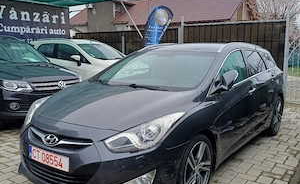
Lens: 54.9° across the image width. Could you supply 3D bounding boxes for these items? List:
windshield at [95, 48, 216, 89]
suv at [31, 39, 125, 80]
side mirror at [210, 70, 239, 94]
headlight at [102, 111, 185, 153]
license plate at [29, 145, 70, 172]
[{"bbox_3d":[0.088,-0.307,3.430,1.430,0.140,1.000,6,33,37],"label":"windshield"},{"bbox_3d":[-2.096,-0.740,8.764,4.170,1.640,1.800,5,9,30],"label":"suv"},{"bbox_3d":[0.741,-0.105,2.816,0.220,0.190,0.220,6,10,37],"label":"side mirror"},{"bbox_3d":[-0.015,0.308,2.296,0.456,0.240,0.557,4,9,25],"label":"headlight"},{"bbox_3d":[-0.821,0.528,2.329,0.520,0.110,0.020,6,10,37],"label":"license plate"}]

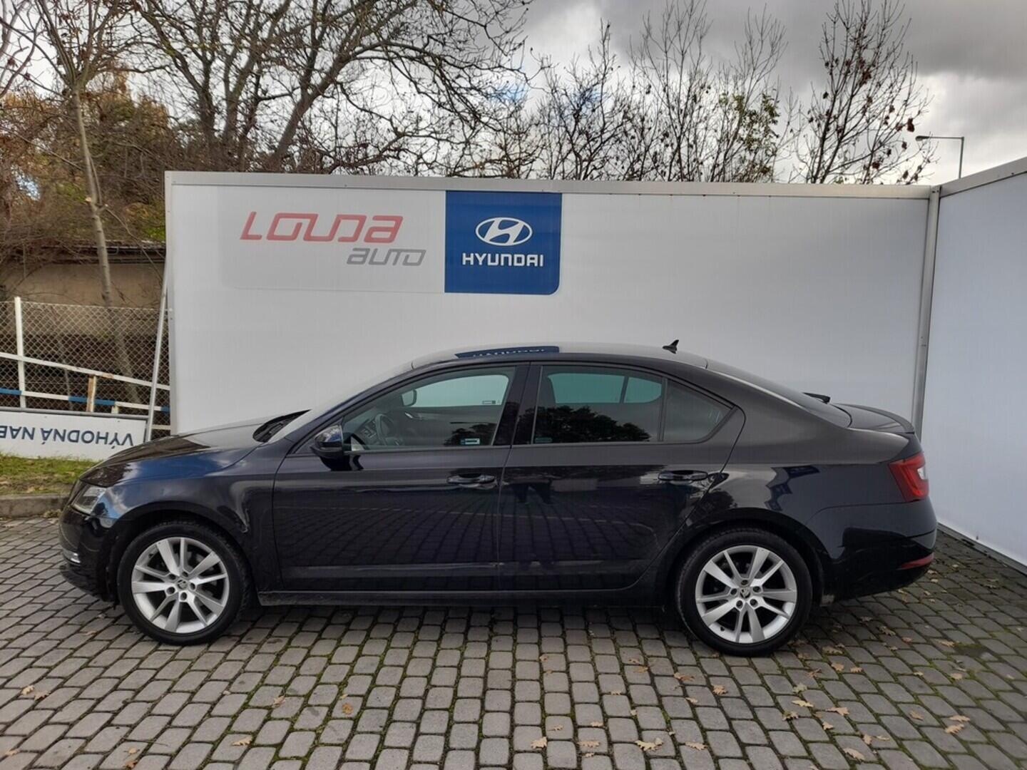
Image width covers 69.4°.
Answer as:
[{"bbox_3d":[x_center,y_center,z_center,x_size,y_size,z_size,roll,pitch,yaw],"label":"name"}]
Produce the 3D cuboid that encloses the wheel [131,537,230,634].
[{"bbox_3d":[-1.577,0.942,3.601,0.476,0.476,0.190,1,6,0],"label":"wheel"}]

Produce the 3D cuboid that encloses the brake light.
[{"bbox_3d":[1.968,0.444,3.674,0.280,0.250,0.290,1,6,0],"label":"brake light"}]

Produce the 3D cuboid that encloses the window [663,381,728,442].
[{"bbox_3d":[0.884,0.131,3.597,0.320,0.310,0.055,1,-17,0],"label":"window"}]

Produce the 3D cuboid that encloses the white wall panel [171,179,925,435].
[{"bbox_3d":[0.263,-0.304,6.086,6.120,2.690,0.100,1,6,0],"label":"white wall panel"}]

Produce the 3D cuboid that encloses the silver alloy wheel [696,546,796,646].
[{"bbox_3d":[1.108,0.993,3.610,0.476,0.476,0.190,1,6,0],"label":"silver alloy wheel"}]

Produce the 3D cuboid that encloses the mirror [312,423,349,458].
[{"bbox_3d":[-0.848,0.248,3.420,0.150,0.155,0.230,1,6,0],"label":"mirror"}]

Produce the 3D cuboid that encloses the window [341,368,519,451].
[{"bbox_3d":[-0.396,0.103,3.607,0.810,0.430,0.070,1,-17,0],"label":"window"}]

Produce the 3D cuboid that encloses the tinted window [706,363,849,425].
[{"bbox_3d":[1.429,-0.004,4.308,0.830,0.130,1.170,21,5,-2],"label":"tinted window"}]

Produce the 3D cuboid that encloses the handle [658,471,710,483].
[{"bbox_3d":[0.793,0.422,3.459,0.235,0.057,0.055,1,6,0],"label":"handle"}]

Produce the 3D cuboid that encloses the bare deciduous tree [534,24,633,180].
[{"bbox_3d":[1.165,-2.656,11.853,1.800,6.299,1.800,1,6,0],"label":"bare deciduous tree"}]

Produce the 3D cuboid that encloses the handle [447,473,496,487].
[{"bbox_3d":[-0.194,0.439,3.459,0.230,0.058,0.055,1,6,0],"label":"handle"}]

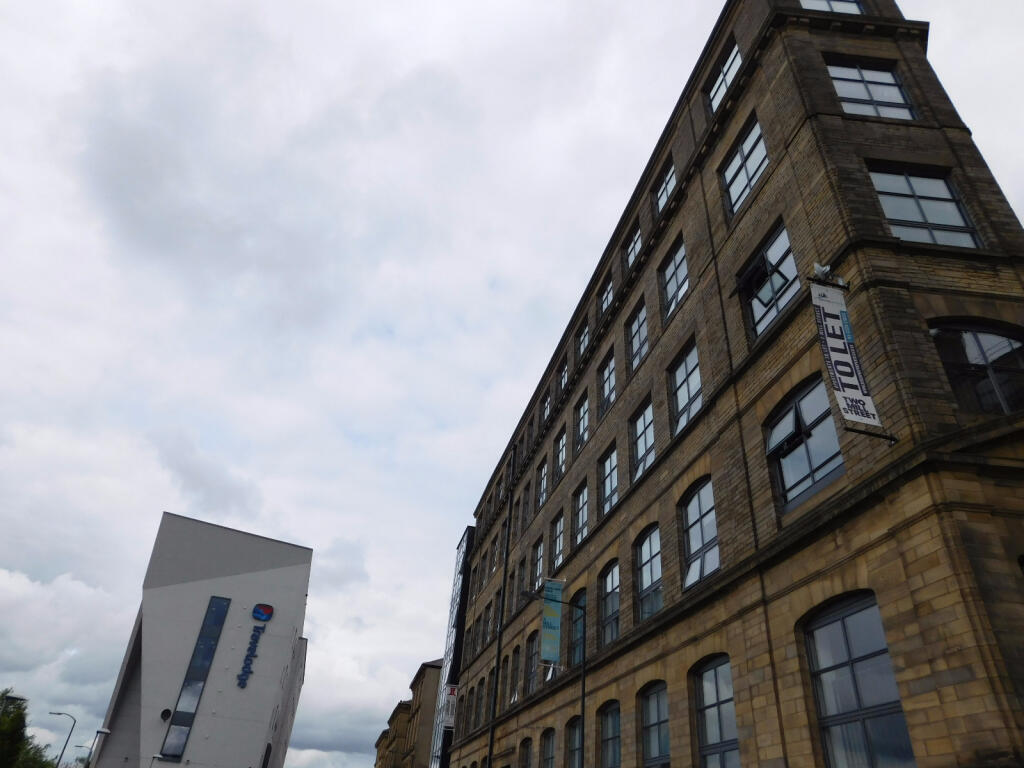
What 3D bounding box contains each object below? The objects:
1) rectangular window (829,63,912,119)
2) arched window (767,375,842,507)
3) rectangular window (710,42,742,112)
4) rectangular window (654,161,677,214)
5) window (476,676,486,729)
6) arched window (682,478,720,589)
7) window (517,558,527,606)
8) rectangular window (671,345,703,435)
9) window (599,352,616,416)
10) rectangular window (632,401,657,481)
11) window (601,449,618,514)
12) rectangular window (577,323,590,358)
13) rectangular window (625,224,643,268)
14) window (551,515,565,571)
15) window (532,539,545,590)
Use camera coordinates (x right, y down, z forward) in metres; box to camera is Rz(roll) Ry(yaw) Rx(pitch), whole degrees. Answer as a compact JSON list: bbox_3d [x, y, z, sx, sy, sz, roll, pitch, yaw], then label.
[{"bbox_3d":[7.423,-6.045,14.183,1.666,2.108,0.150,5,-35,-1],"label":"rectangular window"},{"bbox_3d":[5.129,1.075,11.898,0.200,1.870,1.748,11,-35,-9],"label":"arched window"},{"bbox_3d":[5.950,-8.410,19.021,0.200,1.632,1.714,11,-35,-9],"label":"rectangular window"},{"bbox_3d":[5.174,-6.643,22.689,0.180,1.435,1.575,11,-35,-9],"label":"rectangular window"},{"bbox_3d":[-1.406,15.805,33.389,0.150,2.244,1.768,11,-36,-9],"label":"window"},{"bbox_3d":[4.309,3.362,15.416,0.180,2.163,1.680,11,-35,-9],"label":"arched window"},{"bbox_3d":[0.563,9.168,31.339,0.180,2.100,1.330,11,-35,-9],"label":"window"},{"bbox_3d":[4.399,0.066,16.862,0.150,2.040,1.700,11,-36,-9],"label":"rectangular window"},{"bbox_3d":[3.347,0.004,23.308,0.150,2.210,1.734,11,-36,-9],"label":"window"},{"bbox_3d":[3.826,1.605,19.628,0.200,2.006,1.680,11,-35,-9],"label":"rectangular window"},{"bbox_3d":[3.180,3.096,21.851,0.200,2.006,1.680,11,-35,-9],"label":"window"},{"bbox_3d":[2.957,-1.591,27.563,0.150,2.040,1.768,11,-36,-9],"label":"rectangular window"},{"bbox_3d":[4.383,-4.794,24.416,0.200,1.632,1.680,11,-35,-9],"label":"rectangular window"},{"bbox_3d":[1.864,6.132,26.381,0.200,2.006,1.680,11,-35,-9],"label":"window"},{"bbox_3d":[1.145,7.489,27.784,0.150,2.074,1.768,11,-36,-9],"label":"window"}]

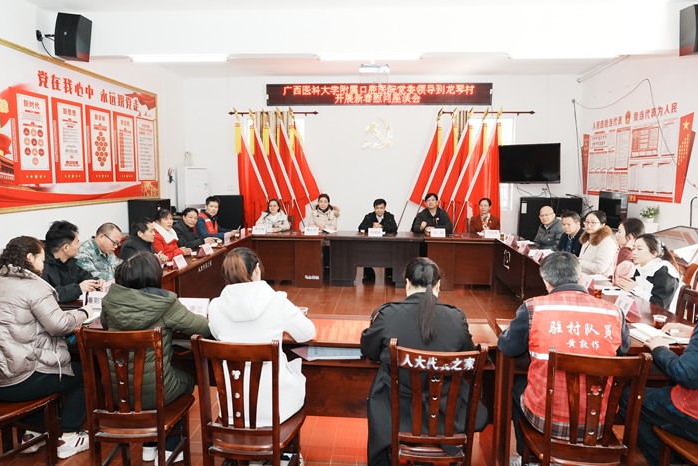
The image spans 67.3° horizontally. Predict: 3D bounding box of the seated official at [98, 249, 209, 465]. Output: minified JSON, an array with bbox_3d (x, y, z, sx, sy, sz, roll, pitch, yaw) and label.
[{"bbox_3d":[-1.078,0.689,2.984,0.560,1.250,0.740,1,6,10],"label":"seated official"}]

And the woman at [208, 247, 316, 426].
[{"bbox_3d":[-0.453,0.701,2.782,0.540,1.280,0.720,2,7,14],"label":"woman"}]

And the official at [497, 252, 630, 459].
[{"bbox_3d":[1.054,0.718,2.702,0.600,1.280,0.770,1,7,9],"label":"official"}]

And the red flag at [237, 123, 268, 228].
[{"bbox_3d":[-1.583,-0.927,8.608,0.500,1.780,0.180,1,6,5],"label":"red flag"}]

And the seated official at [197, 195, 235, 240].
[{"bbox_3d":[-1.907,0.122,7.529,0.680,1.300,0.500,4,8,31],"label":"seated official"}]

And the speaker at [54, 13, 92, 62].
[{"bbox_3d":[-2.793,-1.984,5.320,0.260,0.420,0.230,6,6,1],"label":"speaker"}]

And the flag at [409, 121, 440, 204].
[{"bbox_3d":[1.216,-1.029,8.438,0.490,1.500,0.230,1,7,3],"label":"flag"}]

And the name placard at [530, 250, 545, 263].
[{"bbox_3d":[1.966,0.247,5.383,0.090,0.108,0.200,1,7,3],"label":"name placard"}]

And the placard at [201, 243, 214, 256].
[{"bbox_3d":[-1.556,0.183,5.719,0.092,0.108,0.200,1,7,5],"label":"placard"}]

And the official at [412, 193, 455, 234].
[{"bbox_3d":[1.238,0.097,7.847,0.620,1.340,0.760,1,6,5],"label":"official"}]

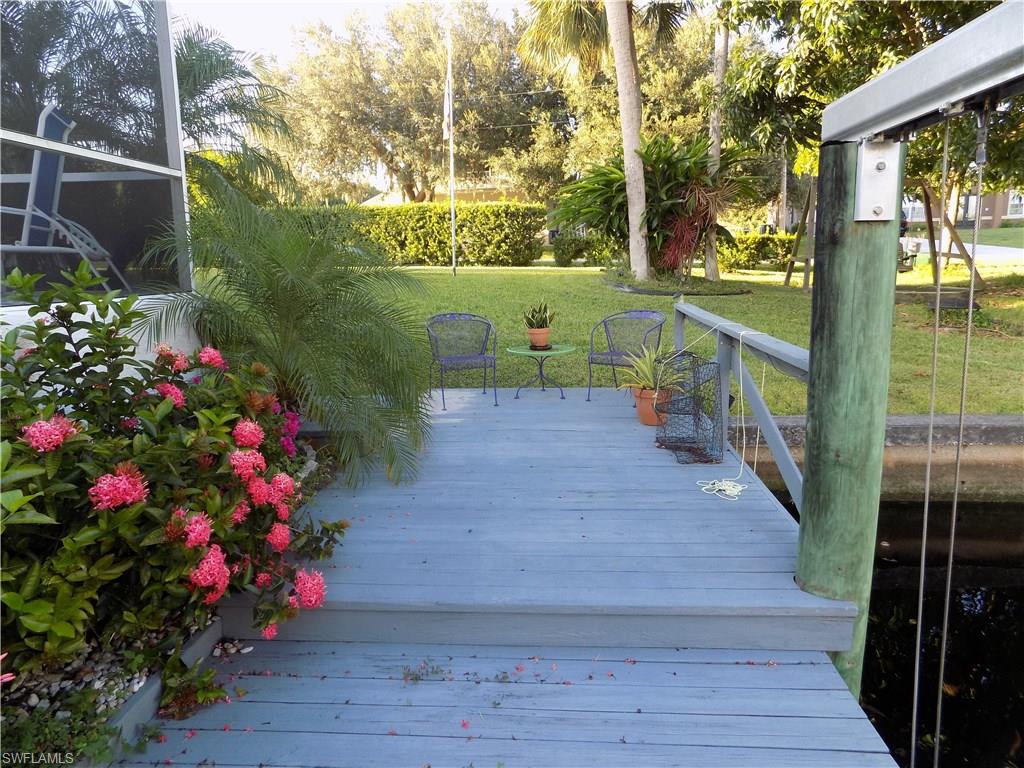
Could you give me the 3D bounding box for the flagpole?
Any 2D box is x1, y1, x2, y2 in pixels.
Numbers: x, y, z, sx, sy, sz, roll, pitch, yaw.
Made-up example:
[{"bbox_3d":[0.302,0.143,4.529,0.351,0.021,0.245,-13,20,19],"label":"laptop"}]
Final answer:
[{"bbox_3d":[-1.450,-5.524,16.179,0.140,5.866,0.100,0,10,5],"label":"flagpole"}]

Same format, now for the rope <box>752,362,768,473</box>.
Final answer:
[{"bbox_3d":[1.497,0.177,4.095,0.045,0.760,0.040,0,10,5],"label":"rope"}]

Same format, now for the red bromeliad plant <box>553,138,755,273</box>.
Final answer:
[{"bbox_3d":[3.005,-3.729,14.759,4.200,2.905,3.200,0,10,5],"label":"red bromeliad plant"}]

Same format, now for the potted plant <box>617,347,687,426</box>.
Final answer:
[{"bbox_3d":[1.107,0.003,5.384,0.520,0.590,0.500,-1,10,4],"label":"potted plant"}]

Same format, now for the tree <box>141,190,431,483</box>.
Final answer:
[{"bbox_3d":[-1.482,-0.422,4.981,1.850,1.850,1.850,-1,10,4],"label":"tree"}]

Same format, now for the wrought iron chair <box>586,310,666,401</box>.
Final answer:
[{"bbox_3d":[1.072,-0.267,6.363,0.590,0.800,0.620,7,13,36],"label":"wrought iron chair"}]

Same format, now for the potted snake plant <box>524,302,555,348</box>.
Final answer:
[{"bbox_3d":[0.276,-0.556,6.472,0.290,0.440,0.280,0,10,5],"label":"potted snake plant"}]

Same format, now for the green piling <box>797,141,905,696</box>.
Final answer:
[{"bbox_3d":[1.268,0.290,2.620,0.268,2.320,0.268,-1,10,4],"label":"green piling"}]

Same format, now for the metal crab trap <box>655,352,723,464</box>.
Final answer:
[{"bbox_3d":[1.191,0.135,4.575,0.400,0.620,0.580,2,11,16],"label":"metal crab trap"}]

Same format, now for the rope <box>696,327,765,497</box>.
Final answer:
[{"bbox_3d":[1.278,0.147,3.888,0.420,0.840,0.660,-1,10,4],"label":"rope"}]

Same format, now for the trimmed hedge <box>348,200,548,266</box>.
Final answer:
[{"bbox_3d":[-1.624,-3.975,18.050,5.500,1.600,1.100,-1,10,4],"label":"trimmed hedge"}]

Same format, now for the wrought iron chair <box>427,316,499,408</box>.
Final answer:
[{"bbox_3d":[-0.462,-0.235,6.288,0.590,0.800,0.620,-3,11,-14],"label":"wrought iron chair"}]

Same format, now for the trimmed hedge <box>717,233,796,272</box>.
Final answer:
[{"bbox_3d":[5.838,-3.112,16.113,2.200,0.920,0.900,-1,10,4],"label":"trimmed hedge"}]

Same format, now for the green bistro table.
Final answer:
[{"bbox_3d":[0.292,-0.110,6.516,0.640,0.455,0.640,0,10,5],"label":"green bistro table"}]

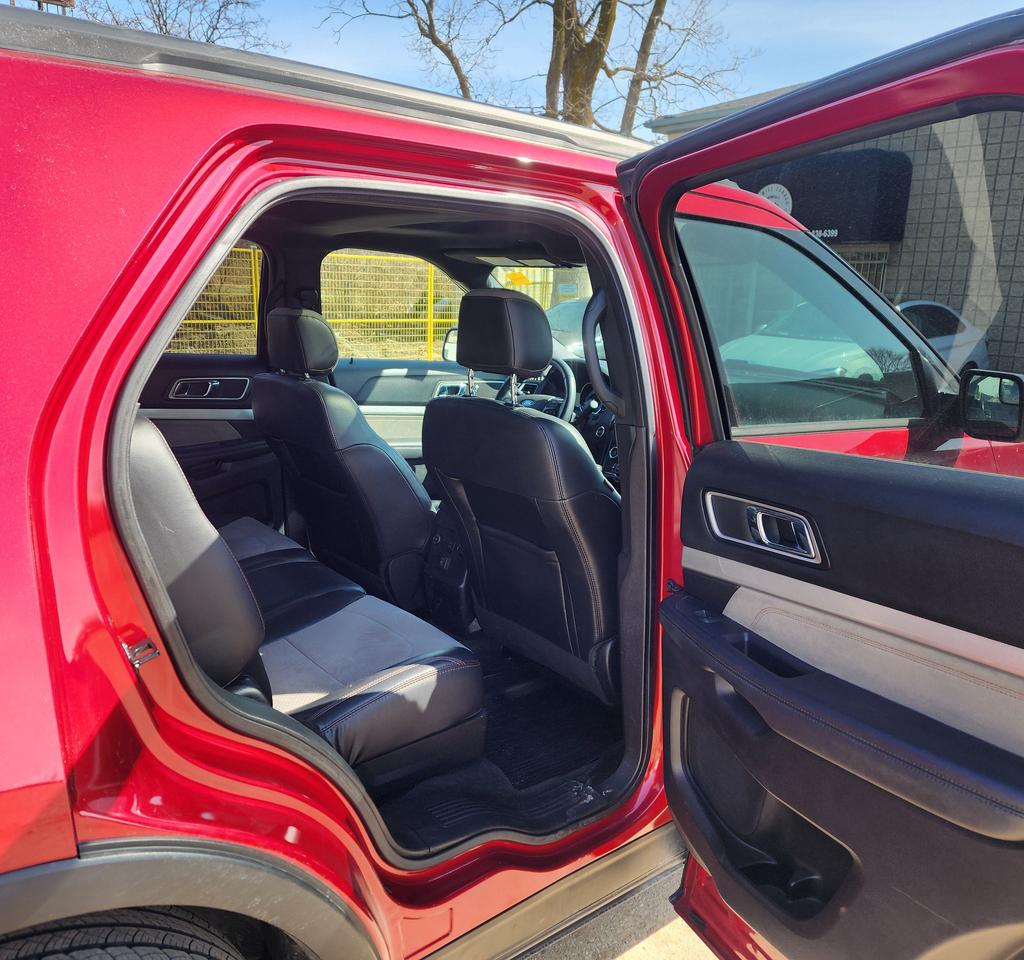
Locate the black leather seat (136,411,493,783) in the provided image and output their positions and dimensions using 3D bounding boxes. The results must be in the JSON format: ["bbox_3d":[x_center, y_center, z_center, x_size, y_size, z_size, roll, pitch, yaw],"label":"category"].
[{"bbox_3d":[-0.767,0.108,1.887,0.850,0.880,1.280,-9,16,-38],"label":"black leather seat"}]

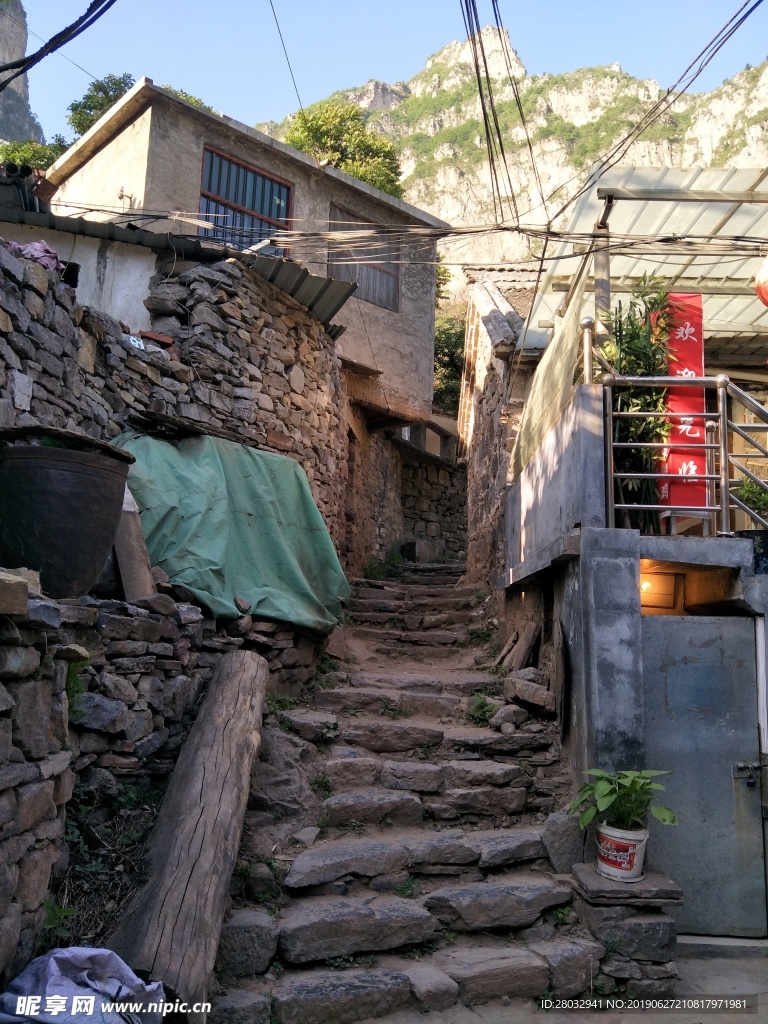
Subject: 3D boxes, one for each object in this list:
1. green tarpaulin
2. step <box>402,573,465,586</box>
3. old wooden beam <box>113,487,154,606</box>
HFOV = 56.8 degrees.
[{"bbox_3d":[-0.957,0.169,5.087,0.570,1.387,1.949,-3,-8,35],"label":"green tarpaulin"},{"bbox_3d":[0.564,0.790,8.269,0.760,0.150,0.360,1,-7,0],"label":"step"},{"bbox_3d":[-1.480,0.203,4.156,0.170,0.712,0.150,-11,-9,-20],"label":"old wooden beam"}]

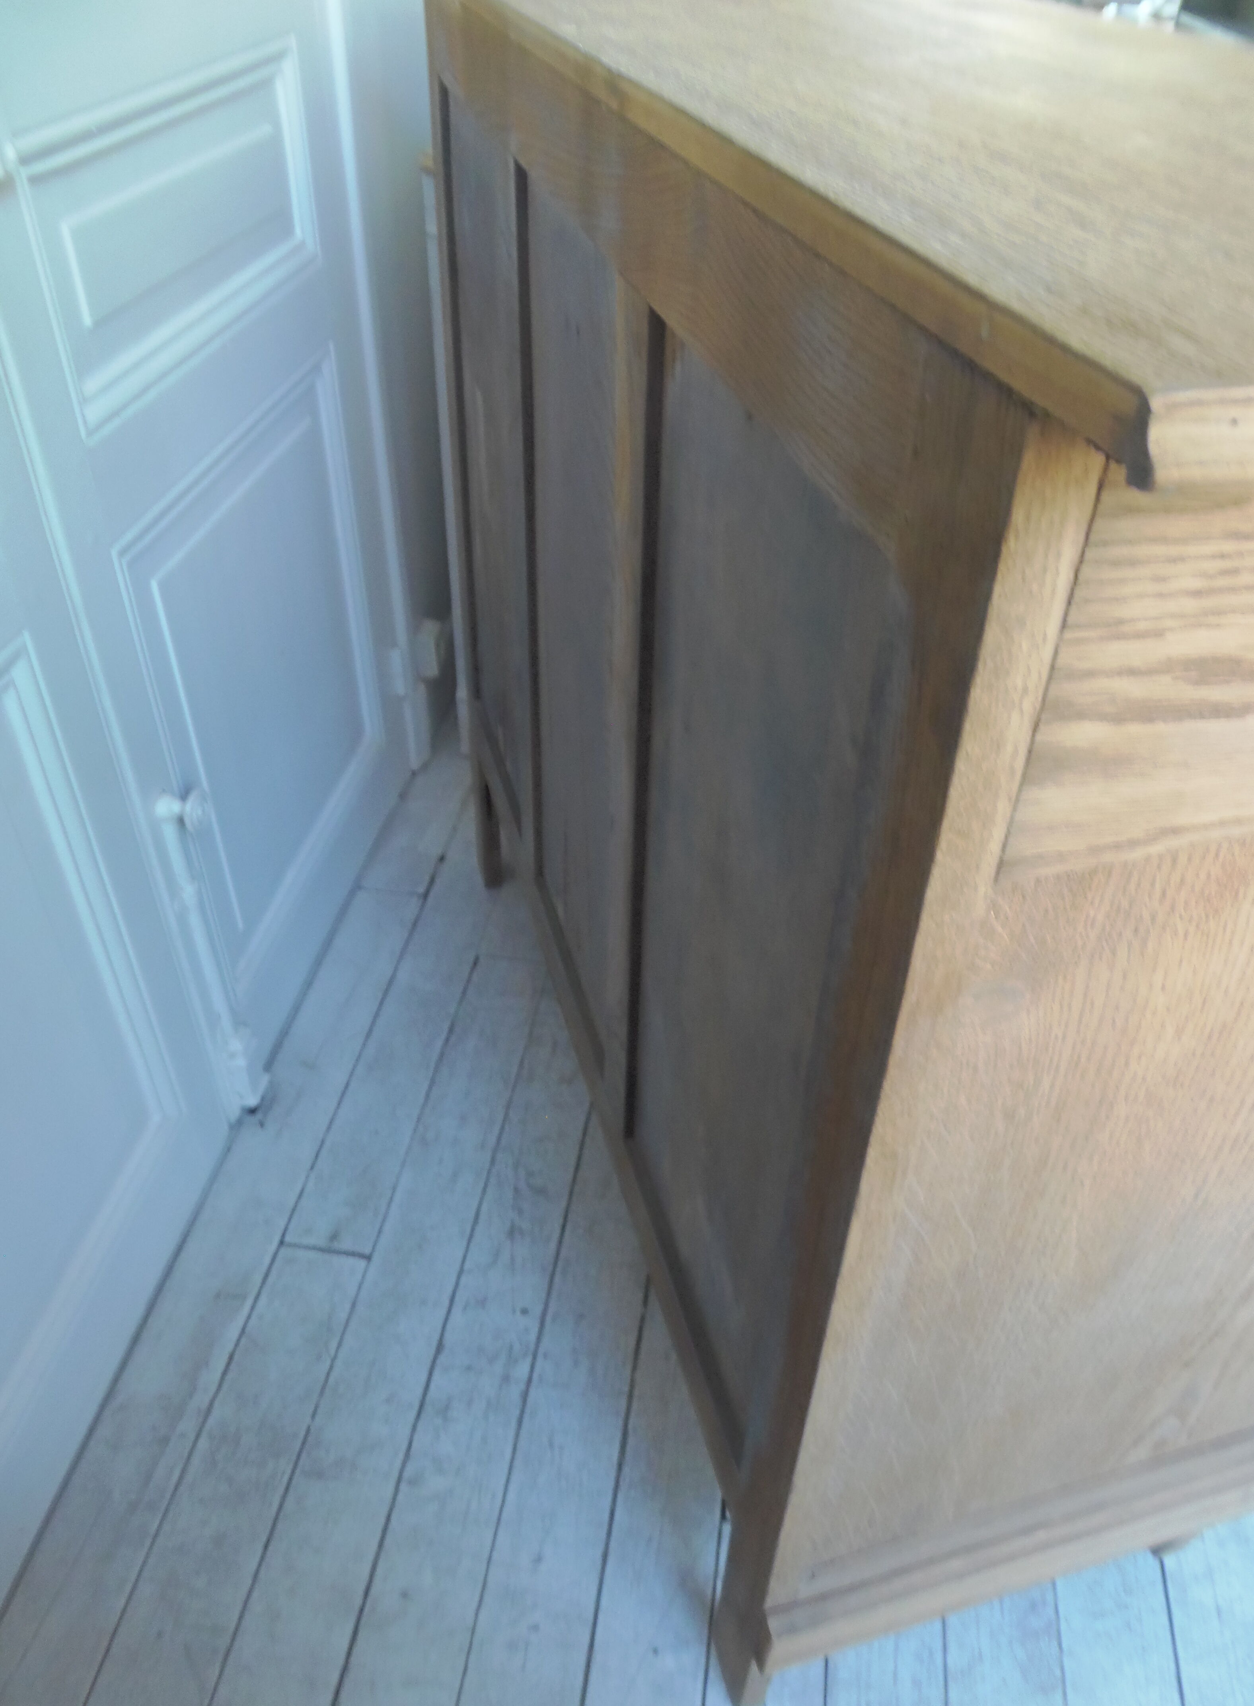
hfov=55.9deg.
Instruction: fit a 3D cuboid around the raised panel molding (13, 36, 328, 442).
[{"bbox_3d":[-0.360,-0.549,1.016,0.030,0.196,0.507,7,41,5],"label":"raised panel molding"}]

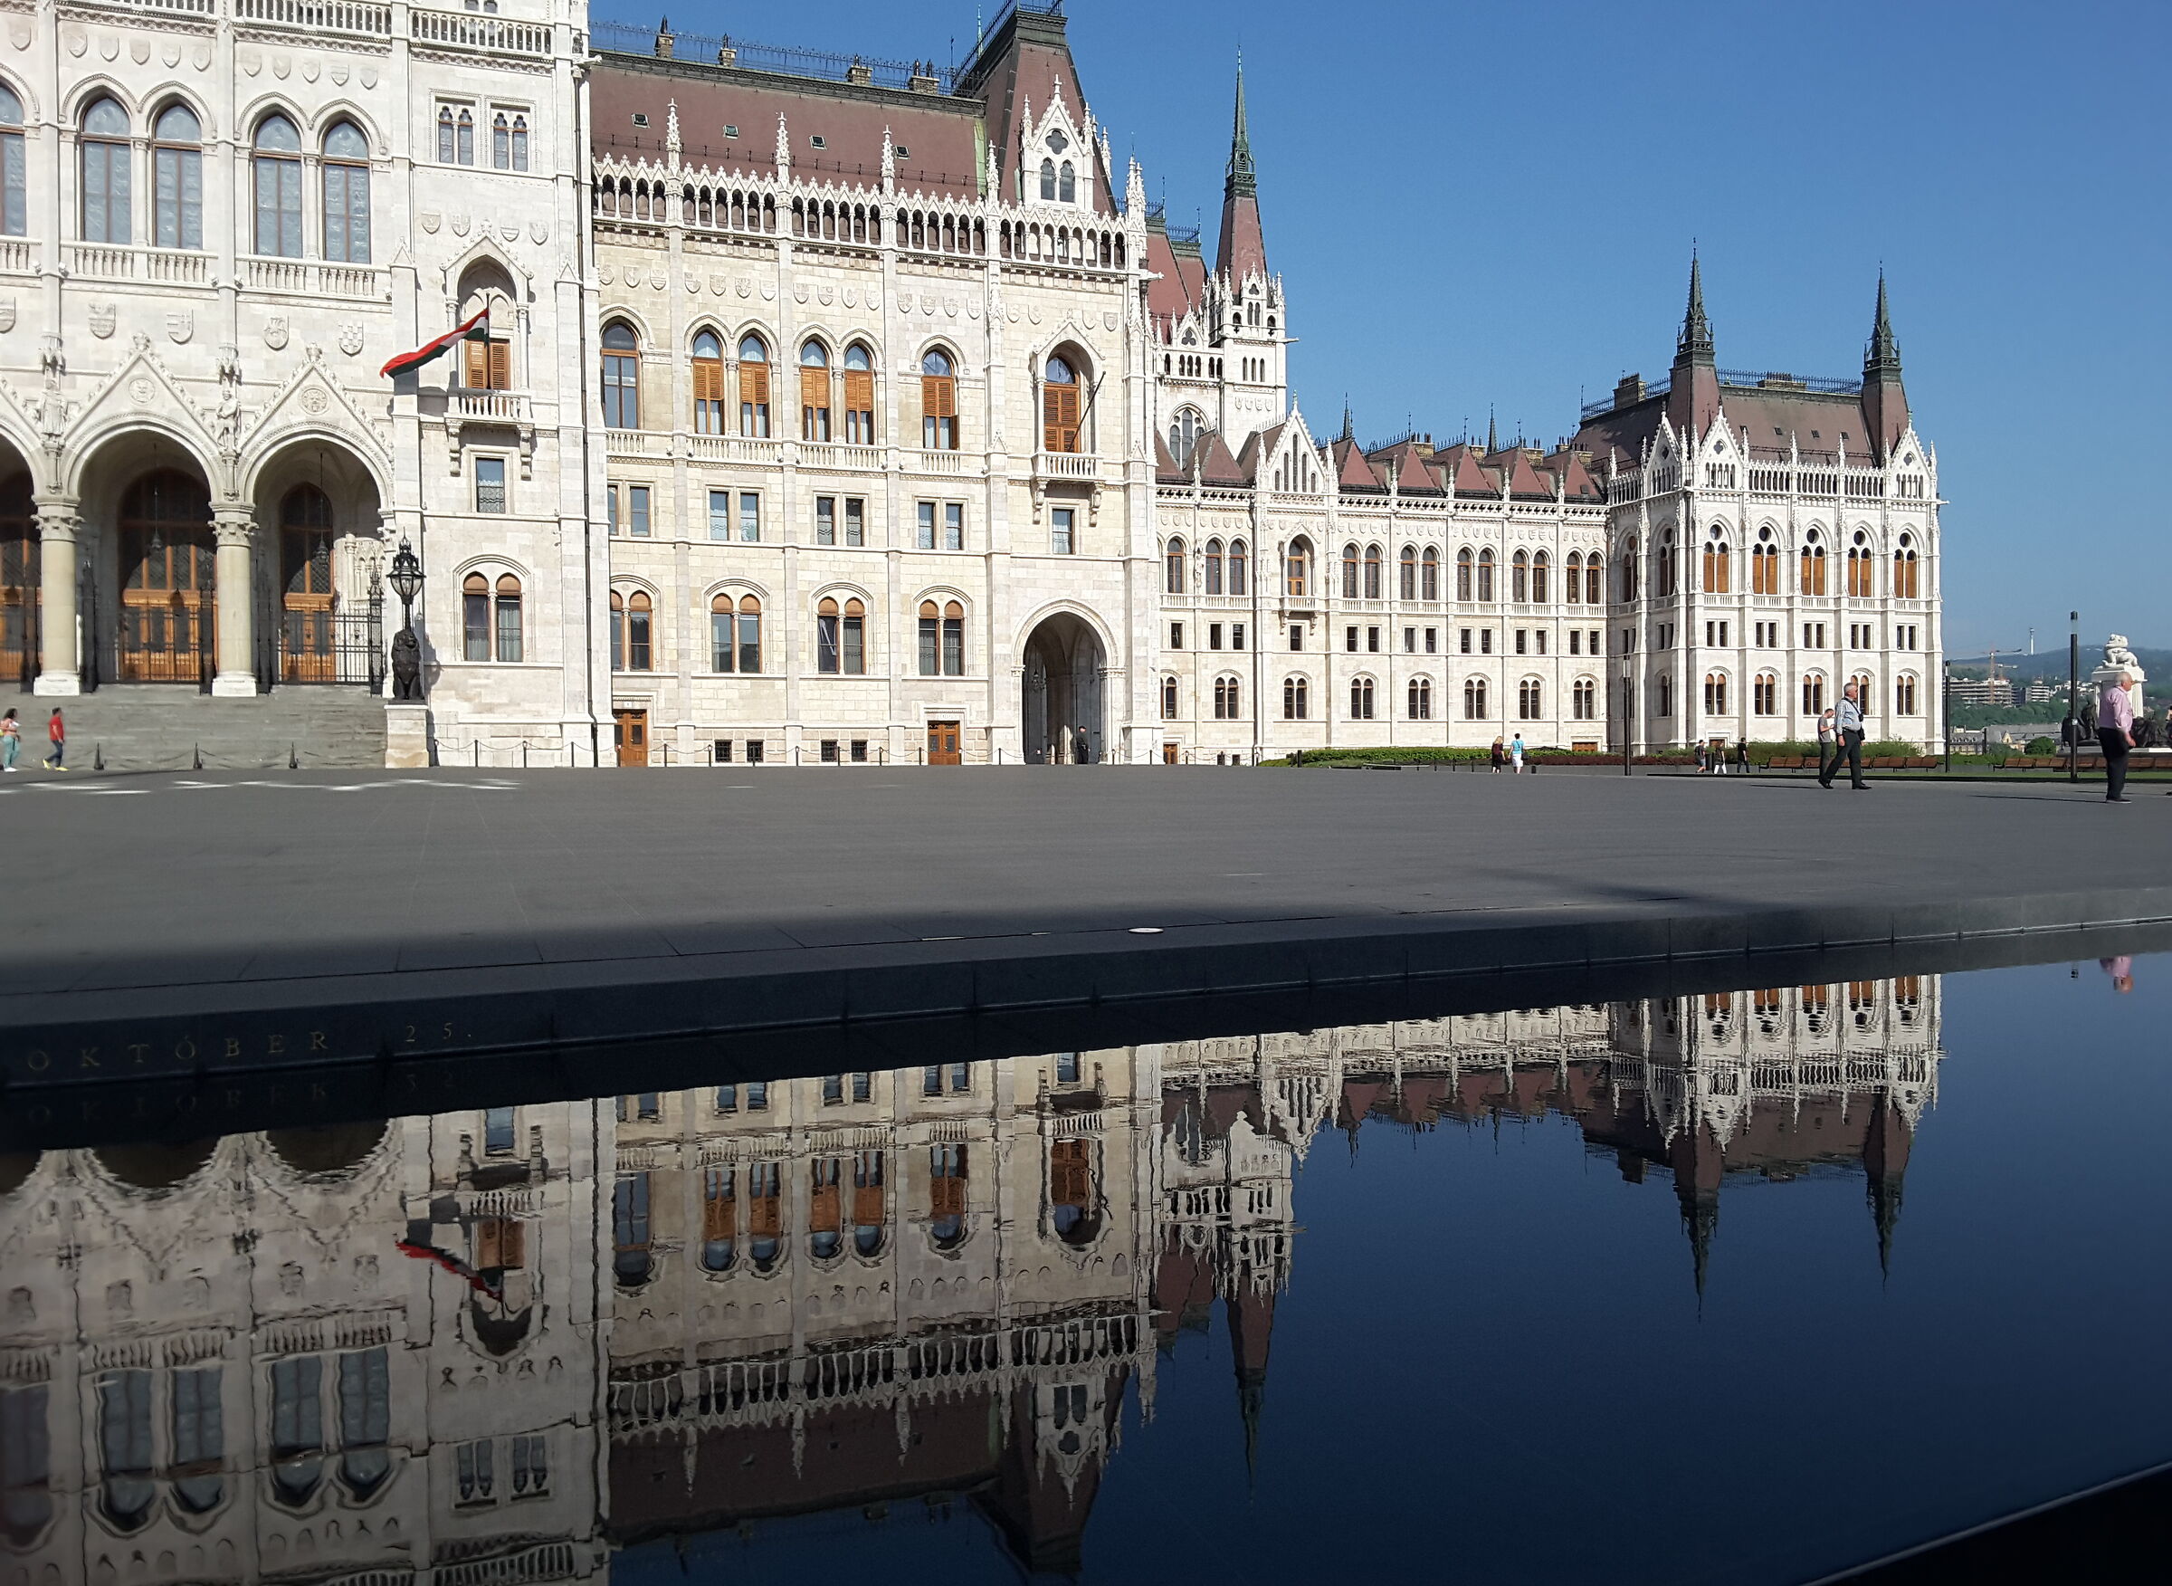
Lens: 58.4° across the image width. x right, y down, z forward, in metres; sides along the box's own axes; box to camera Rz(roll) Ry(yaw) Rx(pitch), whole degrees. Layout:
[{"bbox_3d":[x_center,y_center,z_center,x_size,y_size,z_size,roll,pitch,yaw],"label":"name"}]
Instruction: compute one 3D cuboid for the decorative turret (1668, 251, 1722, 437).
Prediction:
[{"bbox_3d":[48.198,-35.568,153.855,3.000,15.000,3.000,-1,0,-22],"label":"decorative turret"}]

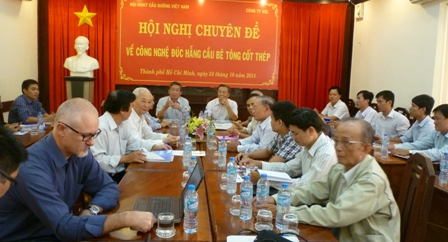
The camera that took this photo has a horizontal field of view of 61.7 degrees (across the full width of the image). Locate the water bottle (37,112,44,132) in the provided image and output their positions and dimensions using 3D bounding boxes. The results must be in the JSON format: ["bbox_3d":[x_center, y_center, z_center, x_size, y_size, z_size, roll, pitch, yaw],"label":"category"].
[{"bbox_3d":[-2.072,0.003,4.239,0.066,0.222,0.066,2,8,-5],"label":"water bottle"}]

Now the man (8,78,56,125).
[{"bbox_3d":[-2.317,0.148,4.643,0.650,1.305,0.500,4,8,16],"label":"man"}]

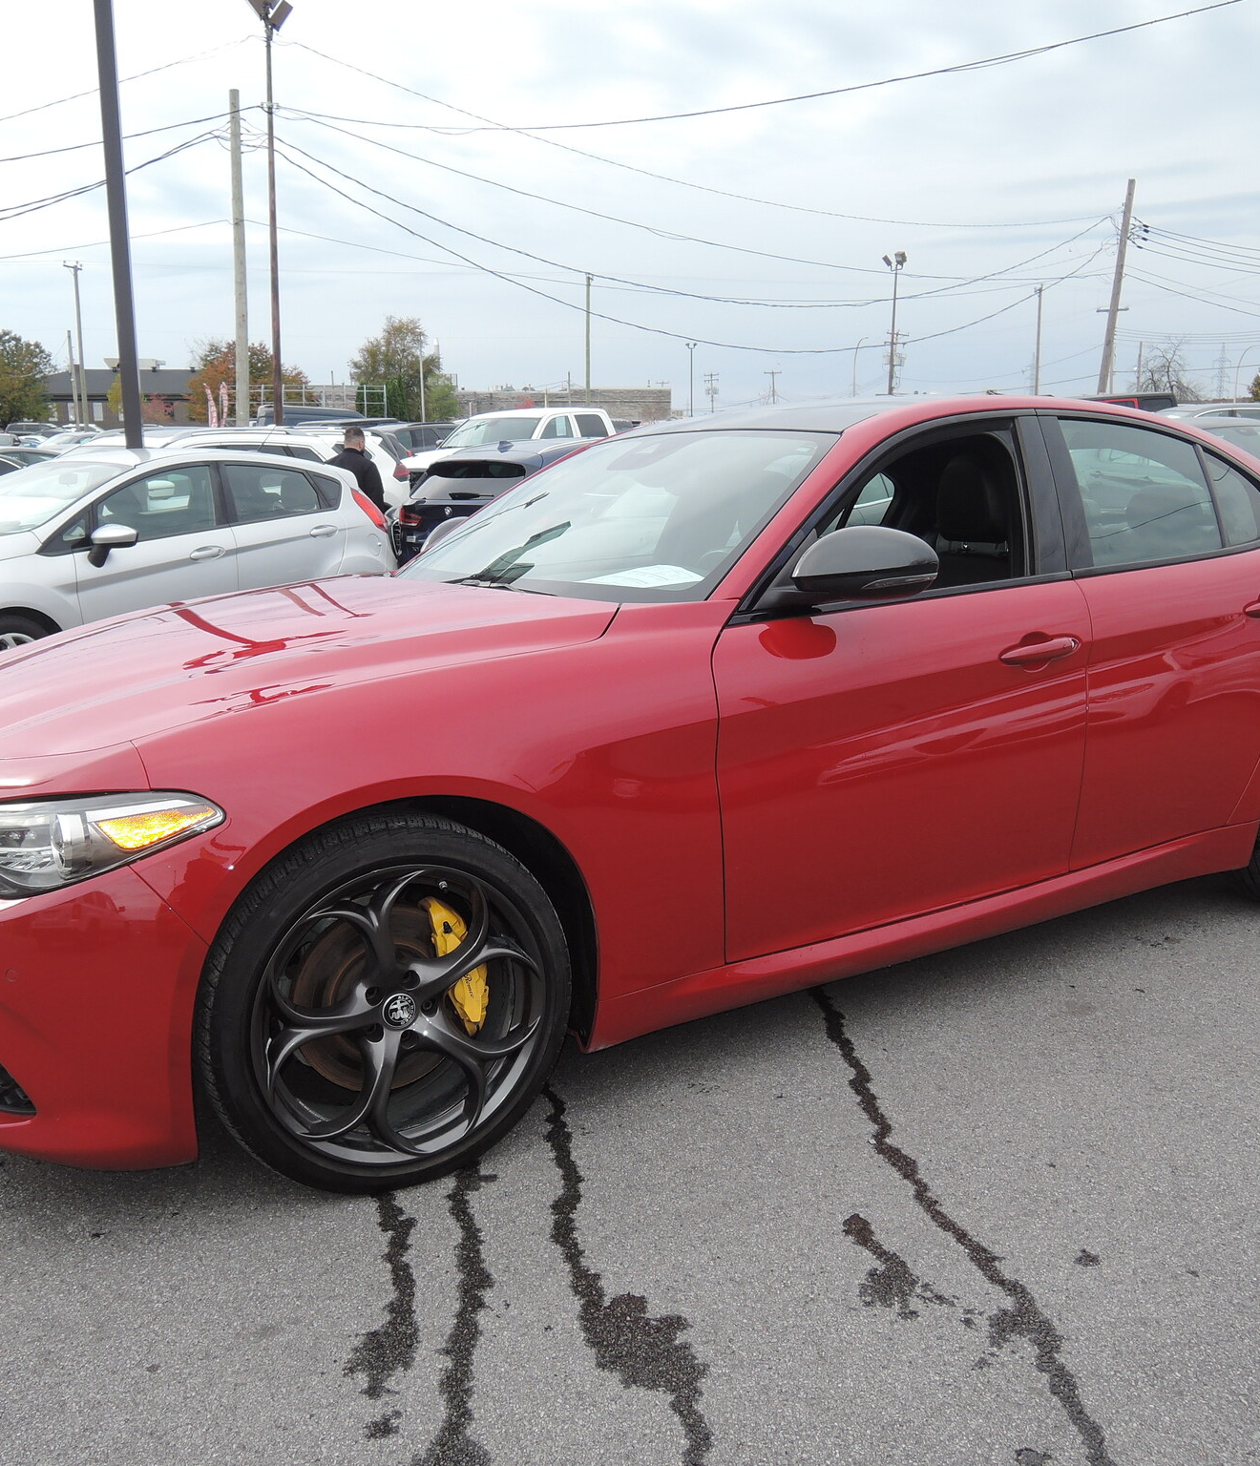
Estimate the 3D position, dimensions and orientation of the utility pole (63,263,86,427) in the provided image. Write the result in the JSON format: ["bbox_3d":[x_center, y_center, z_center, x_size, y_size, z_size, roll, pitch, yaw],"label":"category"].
[{"bbox_3d":[-28.558,-18.304,70.882,0.300,12.020,1.800,2,11,11],"label":"utility pole"}]

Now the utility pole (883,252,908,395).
[{"bbox_3d":[9.823,-13.298,50.867,0.750,9.120,0.300,0,11,0],"label":"utility pole"}]

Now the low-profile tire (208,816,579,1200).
[{"bbox_3d":[-0.434,0.461,2.391,0.662,0.662,0.232,-7,13,-34],"label":"low-profile tire"}]

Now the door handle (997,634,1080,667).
[{"bbox_3d":[0.898,-0.180,2.967,0.235,0.045,0.050,-7,13,-33],"label":"door handle"}]

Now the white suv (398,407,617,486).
[{"bbox_3d":[-1.450,-4.120,21.600,2.020,1.940,5.700,6,12,28],"label":"white suv"}]

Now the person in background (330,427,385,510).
[{"bbox_3d":[-2.415,-1.842,12.168,0.540,1.770,0.330,5,12,25],"label":"person in background"}]

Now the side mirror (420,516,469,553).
[{"bbox_3d":[-0.542,-0.610,4.164,0.200,0.165,0.245,-7,13,-33],"label":"side mirror"}]

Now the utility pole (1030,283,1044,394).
[{"bbox_3d":[19.806,-16.655,65.937,0.270,9.860,0.270,-1,11,0],"label":"utility pole"}]

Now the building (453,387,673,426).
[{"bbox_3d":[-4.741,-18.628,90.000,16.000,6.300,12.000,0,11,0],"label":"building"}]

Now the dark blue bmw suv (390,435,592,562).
[{"bbox_3d":[-0.780,-2.600,16.400,1.920,1.720,4.800,5,12,26],"label":"dark blue bmw suv"}]

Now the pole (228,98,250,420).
[{"bbox_3d":[-9.305,-10.057,32.449,0.300,9.990,0.300,2,11,0],"label":"pole"}]

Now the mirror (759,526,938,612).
[{"bbox_3d":[0.447,-0.334,2.686,0.200,0.165,0.245,-7,13,-33],"label":"mirror"}]

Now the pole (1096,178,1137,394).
[{"bbox_3d":[15.876,-12.837,45.025,1.000,10.520,0.320,11,12,30],"label":"pole"}]

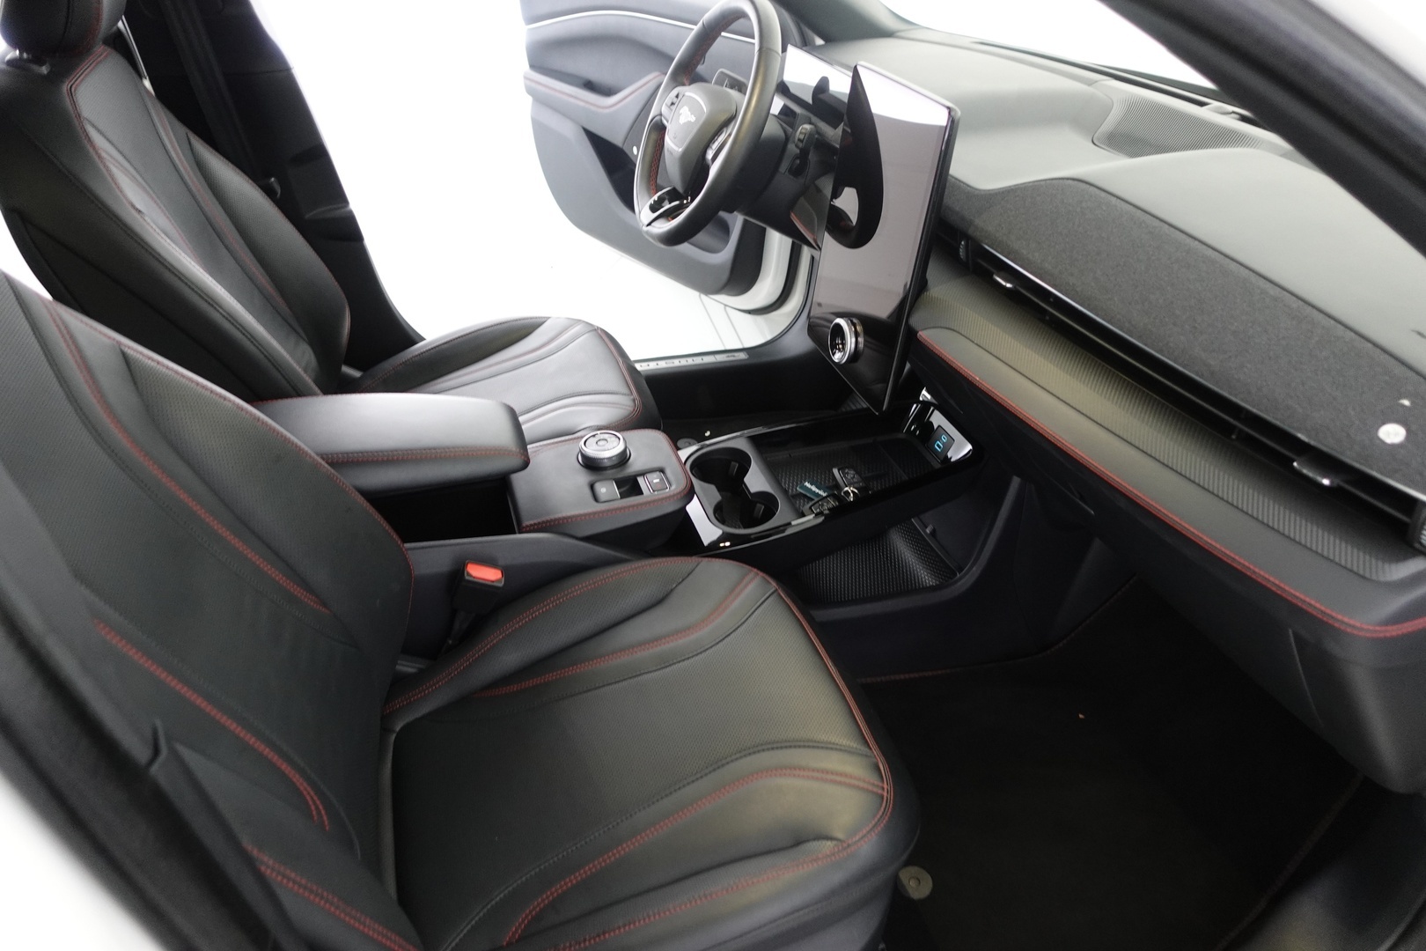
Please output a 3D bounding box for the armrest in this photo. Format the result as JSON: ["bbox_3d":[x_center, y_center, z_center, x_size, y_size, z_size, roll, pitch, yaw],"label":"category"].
[{"bbox_3d":[-0.399,-0.033,1.091,0.345,0.065,0.175,-4,34,-17],"label":"armrest"}]

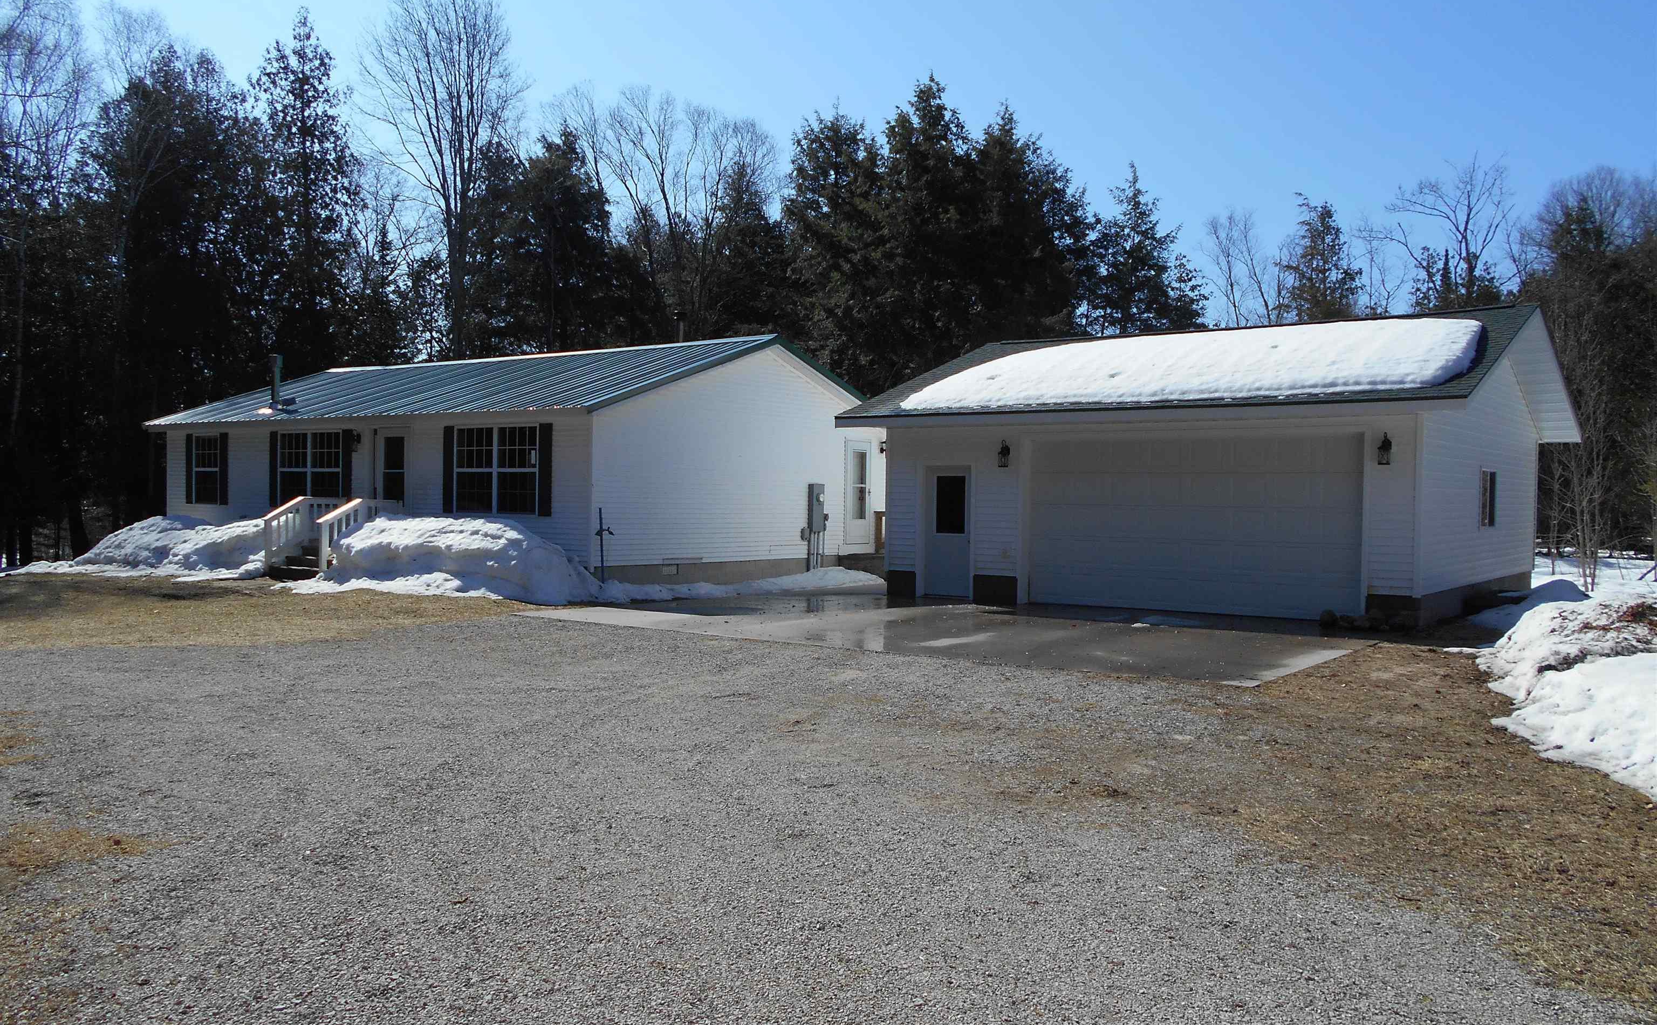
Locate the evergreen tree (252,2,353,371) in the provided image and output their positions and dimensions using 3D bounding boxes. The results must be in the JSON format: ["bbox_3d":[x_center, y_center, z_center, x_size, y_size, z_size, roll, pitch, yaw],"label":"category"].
[{"bbox_3d":[-15.693,-7.098,37.138,3.500,15.711,3.500,1,1,0],"label":"evergreen tree"}]

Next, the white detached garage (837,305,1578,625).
[{"bbox_3d":[6.667,-0.883,20.987,9.230,4.473,9.499,2,1,38],"label":"white detached garage"}]

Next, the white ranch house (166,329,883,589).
[{"bbox_3d":[-6.759,-1.117,26.797,14.653,4.459,8.837,2,1,37],"label":"white ranch house"}]

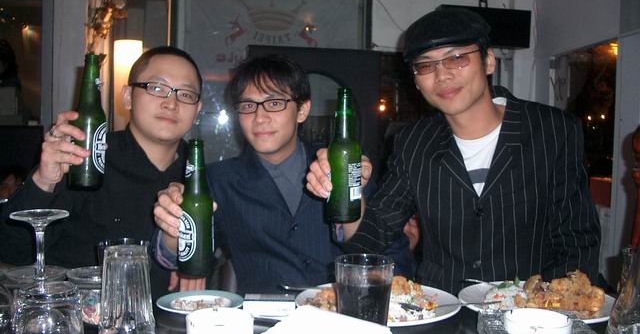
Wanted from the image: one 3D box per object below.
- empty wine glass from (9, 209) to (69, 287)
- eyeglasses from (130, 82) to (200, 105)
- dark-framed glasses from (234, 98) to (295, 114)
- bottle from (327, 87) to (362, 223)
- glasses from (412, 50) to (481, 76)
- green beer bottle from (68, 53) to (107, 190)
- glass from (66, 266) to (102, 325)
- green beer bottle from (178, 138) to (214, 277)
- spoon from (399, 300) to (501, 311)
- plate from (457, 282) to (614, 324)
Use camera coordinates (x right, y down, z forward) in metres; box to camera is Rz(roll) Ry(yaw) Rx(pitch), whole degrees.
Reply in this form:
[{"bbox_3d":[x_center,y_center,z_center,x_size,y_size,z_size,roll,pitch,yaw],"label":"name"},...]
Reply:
[{"bbox_3d":[-0.334,0.142,0.774,0.074,0.168,0.074,1,2,0],"label":"empty wine glass"},{"bbox_3d":[-0.353,-0.164,1.491,0.142,0.042,0.140,12,-4,-26],"label":"eyeglasses"},{"bbox_3d":[-0.116,-0.145,1.567,0.140,0.042,0.140,-5,4,11],"label":"dark-framed glasses"},{"bbox_3d":[0.044,-0.020,1.125,0.061,0.234,0.061,0,3,0],"label":"bottle"},{"bbox_3d":[0.283,-0.225,1.382,0.138,0.042,0.130,-7,8,33],"label":"glasses"},{"bbox_3d":[-0.399,-0.078,1.120,0.061,0.234,0.061,4,3,-5],"label":"green beer bottle"},{"bbox_3d":[-0.363,0.210,1.054,0.095,0.075,0.095,0,4,0],"label":"glass"},{"bbox_3d":[-0.210,0.069,1.095,0.061,0.234,0.061,2,3,0],"label":"green beer bottle"},{"bbox_3d":[0.213,0.226,1.054,0.175,0.022,0.038,-4,4,-3],"label":"spoon"},{"bbox_3d":[0.365,0.235,1.085,0.266,0.023,0.266,0,4,0],"label":"plate"}]

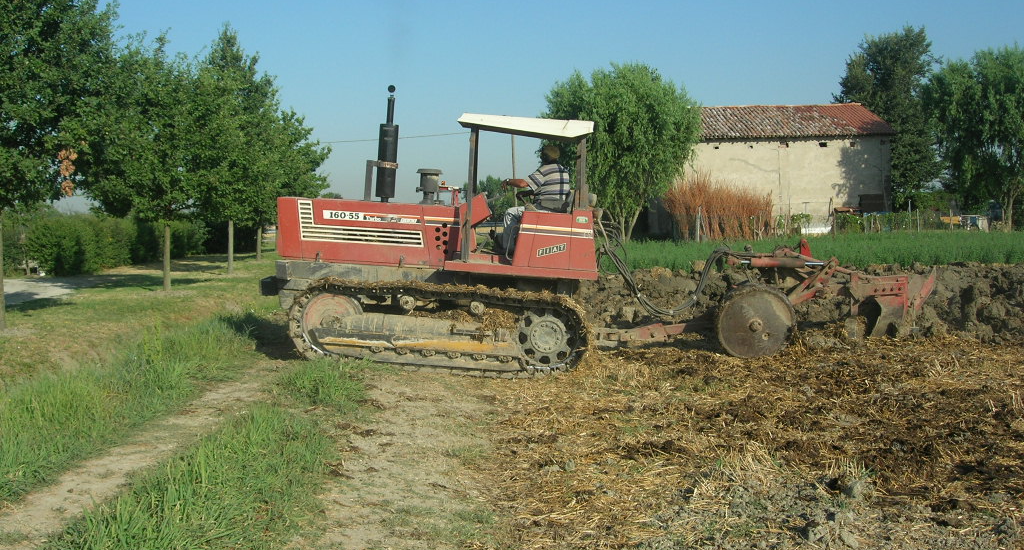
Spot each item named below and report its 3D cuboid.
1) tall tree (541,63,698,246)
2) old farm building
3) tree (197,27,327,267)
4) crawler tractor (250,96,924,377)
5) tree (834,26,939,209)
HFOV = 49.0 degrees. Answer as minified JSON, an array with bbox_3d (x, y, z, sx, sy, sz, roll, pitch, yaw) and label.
[{"bbox_3d":[4.522,-4.813,46.000,6.400,7.800,6.200,0,3,0],"label":"tall tree"},{"bbox_3d":[13.596,-5.233,58.000,10.500,7.100,7.600,-1,3,-5],"label":"old farm building"},{"bbox_3d":[-7.076,-3.226,31.500,3.500,6.500,3.500,0,3,0],"label":"tree"},{"bbox_3d":[1.079,-0.655,13.700,7.900,3.300,2.400,1,3,3],"label":"crawler tractor"},{"bbox_3d":[20.431,-7.616,61.000,5.700,11.400,5.600,0,3,0],"label":"tree"}]

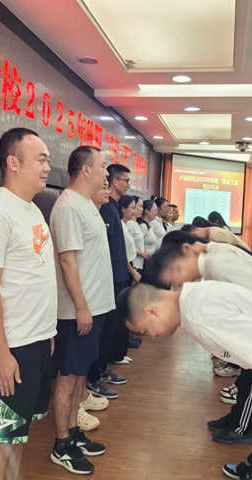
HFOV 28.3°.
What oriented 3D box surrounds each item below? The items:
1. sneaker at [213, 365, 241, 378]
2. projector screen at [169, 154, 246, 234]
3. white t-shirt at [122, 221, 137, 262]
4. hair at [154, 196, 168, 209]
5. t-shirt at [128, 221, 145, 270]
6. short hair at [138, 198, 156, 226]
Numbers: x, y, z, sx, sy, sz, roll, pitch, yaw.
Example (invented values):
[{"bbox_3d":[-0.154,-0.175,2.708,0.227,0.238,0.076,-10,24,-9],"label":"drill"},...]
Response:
[{"bbox_3d":[0.929,1.165,4.476,0.285,0.110,0.110,3,3,9],"label":"sneaker"},{"bbox_3d":[1.637,-0.857,9.868,1.637,1.480,0.060,1,3,-20],"label":"projector screen"},{"bbox_3d":[-0.026,0.047,4.760,0.280,0.500,0.420,4,3,17],"label":"white t-shirt"},{"bbox_3d":[0.441,-0.433,6.154,0.200,0.180,0.170,4,3,17],"label":"hair"},{"bbox_3d":[0.068,0.036,5.251,0.270,0.520,0.420,4,3,17],"label":"t-shirt"},{"bbox_3d":[0.255,-0.319,5.686,0.210,0.260,0.180,4,3,17],"label":"short hair"}]

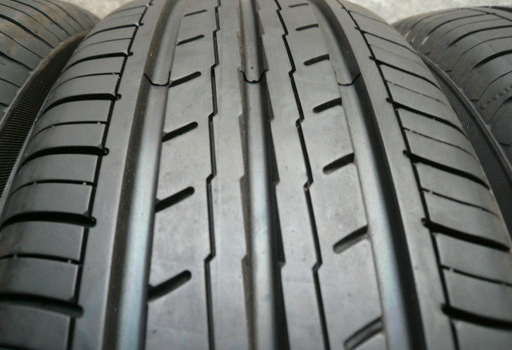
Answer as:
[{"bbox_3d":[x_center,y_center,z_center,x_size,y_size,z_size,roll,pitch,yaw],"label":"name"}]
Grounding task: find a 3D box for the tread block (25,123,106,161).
[{"bbox_3d":[-0.066,-0.010,0.146,0.032,0.009,0.013,-5,55,14],"label":"tread block"}]

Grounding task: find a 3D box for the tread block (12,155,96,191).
[{"bbox_3d":[-0.065,0.001,0.139,0.032,0.009,0.012,-4,58,15],"label":"tread block"}]

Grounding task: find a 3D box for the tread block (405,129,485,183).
[{"bbox_3d":[0.068,-0.005,0.152,0.035,0.009,0.011,17,51,-15],"label":"tread block"}]

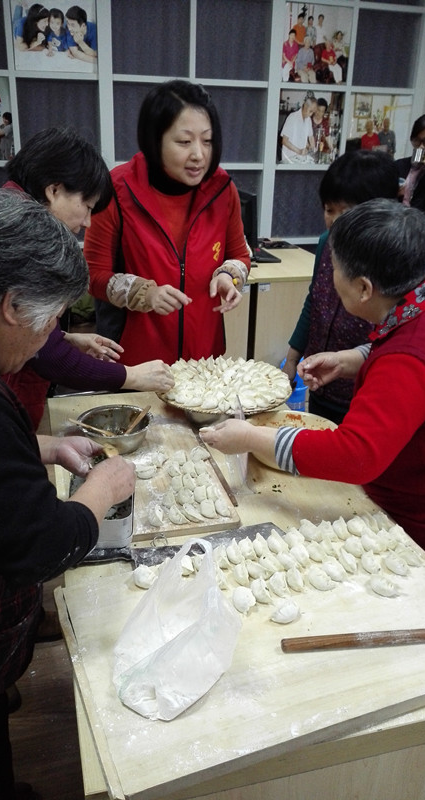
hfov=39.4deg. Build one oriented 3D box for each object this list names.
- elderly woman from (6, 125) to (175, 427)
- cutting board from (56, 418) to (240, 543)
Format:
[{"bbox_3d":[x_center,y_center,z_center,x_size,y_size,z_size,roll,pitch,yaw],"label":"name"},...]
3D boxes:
[{"bbox_3d":[-0.392,0.059,1.582,0.580,1.460,0.500,-1,20,-8],"label":"elderly woman"},{"bbox_3d":[-0.160,0.150,1.259,0.300,0.015,0.505,-4,20,-15],"label":"cutting board"}]

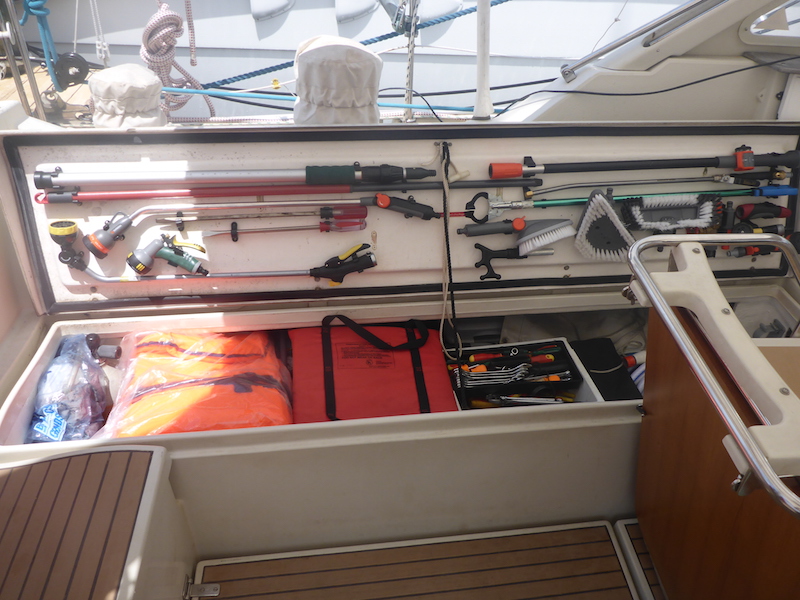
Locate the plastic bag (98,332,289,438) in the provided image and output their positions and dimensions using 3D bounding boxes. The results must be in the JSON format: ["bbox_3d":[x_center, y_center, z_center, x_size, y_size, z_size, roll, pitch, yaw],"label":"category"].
[{"bbox_3d":[-0.518,0.261,1.733,0.450,0.170,0.430,-3,32,-8],"label":"plastic bag"}]

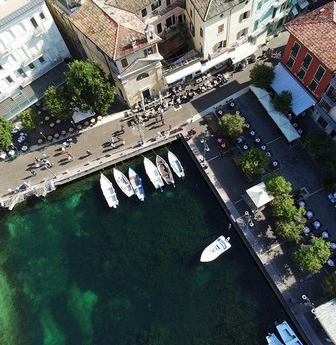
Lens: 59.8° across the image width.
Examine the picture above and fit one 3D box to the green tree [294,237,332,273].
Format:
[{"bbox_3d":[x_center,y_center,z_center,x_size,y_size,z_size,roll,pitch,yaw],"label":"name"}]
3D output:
[{"bbox_3d":[17.019,9.909,35.014,4.290,5.600,4.290,-2,65,4],"label":"green tree"}]

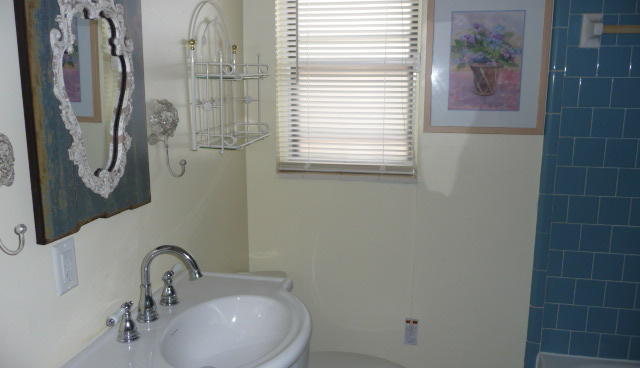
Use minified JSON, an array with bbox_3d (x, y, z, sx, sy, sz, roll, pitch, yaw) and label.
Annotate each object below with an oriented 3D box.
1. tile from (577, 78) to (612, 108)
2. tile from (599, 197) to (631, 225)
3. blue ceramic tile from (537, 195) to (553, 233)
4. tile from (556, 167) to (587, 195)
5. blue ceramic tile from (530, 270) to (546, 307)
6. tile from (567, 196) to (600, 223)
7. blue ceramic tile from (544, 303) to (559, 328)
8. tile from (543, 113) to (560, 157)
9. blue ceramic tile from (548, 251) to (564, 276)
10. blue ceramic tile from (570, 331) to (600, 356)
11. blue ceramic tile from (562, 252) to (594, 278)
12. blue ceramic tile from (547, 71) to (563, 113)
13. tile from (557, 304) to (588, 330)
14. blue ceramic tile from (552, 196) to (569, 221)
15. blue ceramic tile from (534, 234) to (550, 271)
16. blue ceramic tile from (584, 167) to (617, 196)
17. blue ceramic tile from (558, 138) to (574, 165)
[{"bbox_3d":[1.003,-0.334,1.893,0.108,0.108,0.010,2,11,9],"label":"tile"},{"bbox_3d":[1.108,0.103,1.949,0.108,0.108,0.010,2,10,10],"label":"tile"},{"bbox_3d":[0.866,0.115,1.997,0.051,0.153,0.010,2,10,9],"label":"blue ceramic tile"},{"bbox_3d":[0.948,-0.012,1.961,0.108,0.108,0.010,2,11,9],"label":"tile"},{"bbox_3d":[0.866,0.414,2.053,0.051,0.152,0.010,2,11,9],"label":"blue ceramic tile"},{"bbox_3d":[1.001,0.097,1.972,0.108,0.108,0.010,2,11,9],"label":"tile"},{"bbox_3d":[0.918,0.525,2.065,0.053,0.108,0.010,2,11,9],"label":"blue ceramic tile"},{"bbox_3d":[0.875,-0.190,1.956,0.053,0.153,0.013,2,10,10],"label":"tile"},{"bbox_3d":[0.918,0.309,2.023,0.053,0.108,0.010,2,10,9],"label":"blue ceramic tile"},{"bbox_3d":[1.050,0.638,2.059,0.108,0.108,0.010,2,10,9],"label":"blue ceramic tile"},{"bbox_3d":[1.006,0.315,2.019,0.107,0.108,0.010,2,10,10],"label":"blue ceramic tile"},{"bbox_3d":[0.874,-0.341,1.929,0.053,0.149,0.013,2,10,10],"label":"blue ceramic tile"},{"bbox_3d":[0.998,0.530,2.046,0.108,0.108,0.010,2,10,10],"label":"tile"},{"bbox_3d":[0.920,0.094,1.985,0.053,0.108,0.010,2,11,9],"label":"blue ceramic tile"},{"bbox_3d":[0.866,0.264,2.026,0.051,0.152,0.010,2,11,9],"label":"blue ceramic tile"},{"bbox_3d":[1.054,-0.007,1.939,0.108,0.108,0.010,2,10,10],"label":"blue ceramic tile"},{"bbox_3d":[0.921,-0.122,1.946,0.053,0.108,0.010,2,10,9],"label":"blue ceramic tile"}]

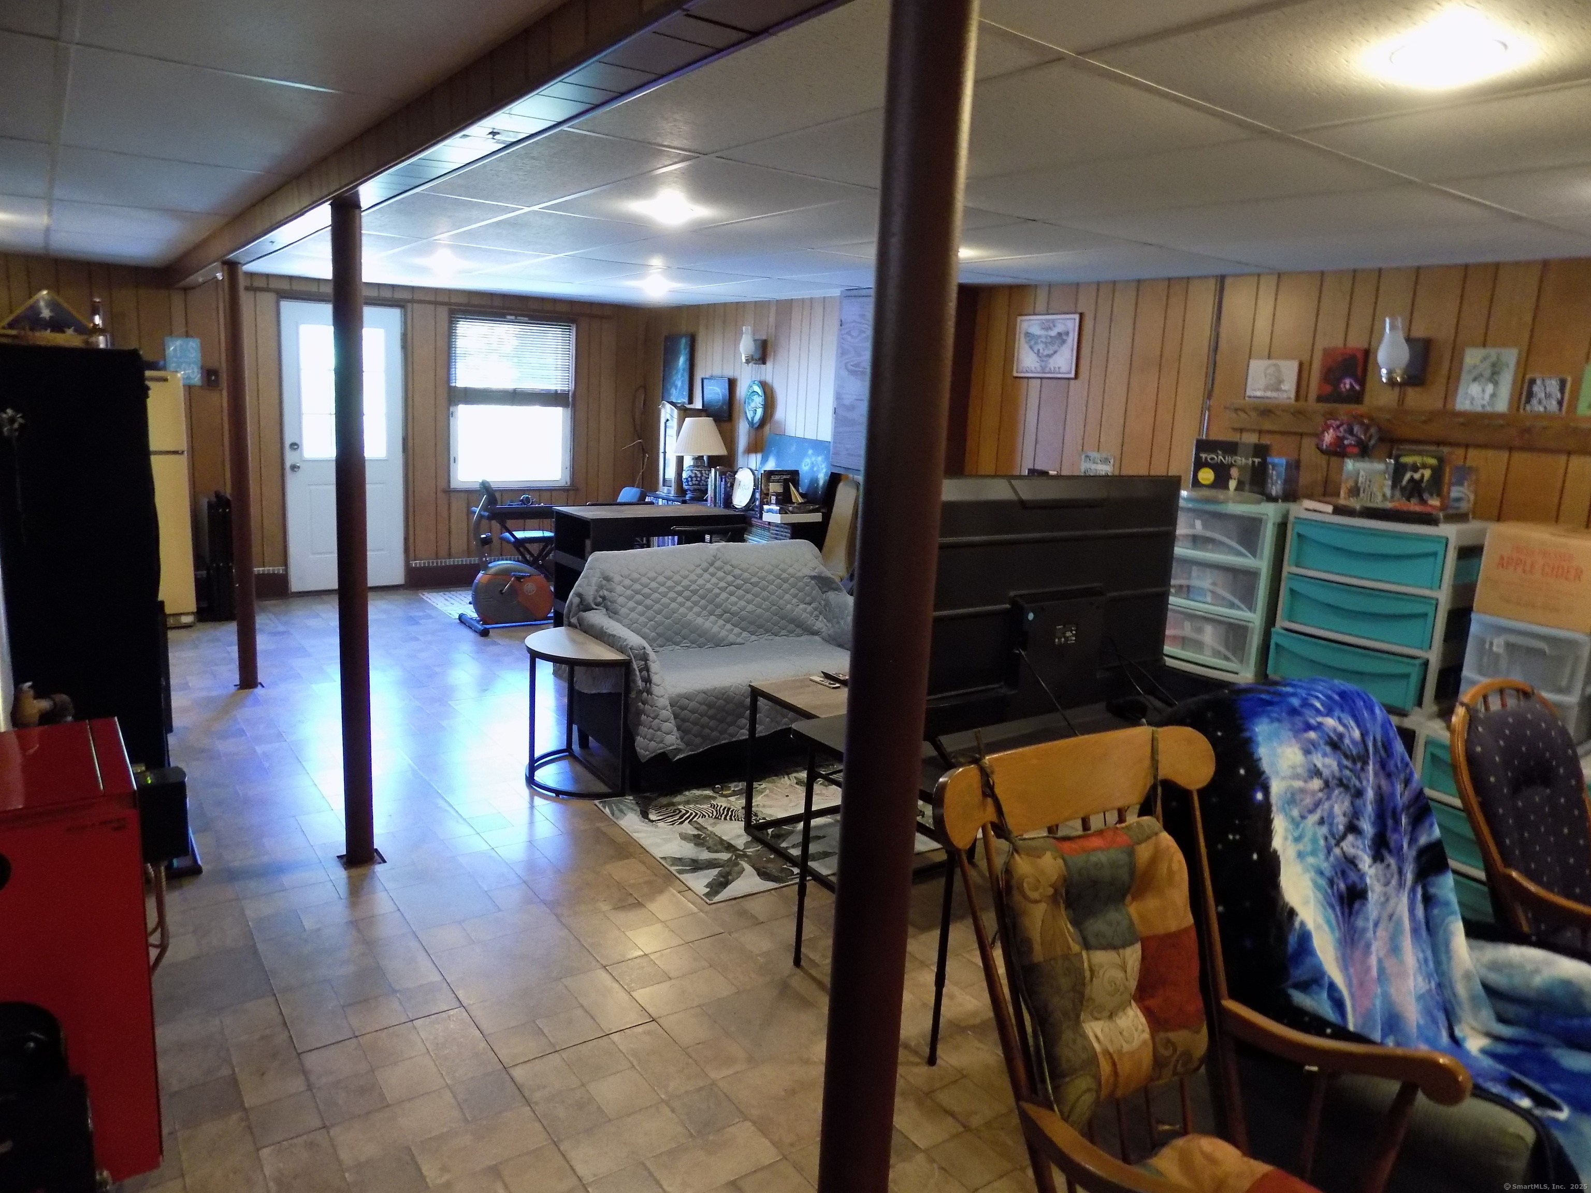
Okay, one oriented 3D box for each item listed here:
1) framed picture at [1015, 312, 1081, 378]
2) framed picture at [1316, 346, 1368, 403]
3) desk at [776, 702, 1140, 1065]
[{"bbox_3d":[1.241,-1.244,5.262,0.025,0.310,0.390,-5,14,-35],"label":"framed picture"},{"bbox_3d":[2.074,-0.837,4.017,0.030,0.208,0.175,-5,13,-35],"label":"framed picture"},{"bbox_3d":[0.644,0.676,2.928,1.260,0.670,0.610,-5,13,-35],"label":"desk"}]

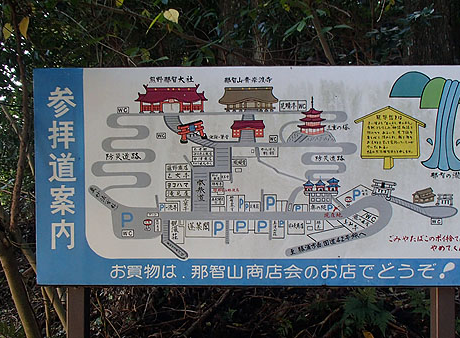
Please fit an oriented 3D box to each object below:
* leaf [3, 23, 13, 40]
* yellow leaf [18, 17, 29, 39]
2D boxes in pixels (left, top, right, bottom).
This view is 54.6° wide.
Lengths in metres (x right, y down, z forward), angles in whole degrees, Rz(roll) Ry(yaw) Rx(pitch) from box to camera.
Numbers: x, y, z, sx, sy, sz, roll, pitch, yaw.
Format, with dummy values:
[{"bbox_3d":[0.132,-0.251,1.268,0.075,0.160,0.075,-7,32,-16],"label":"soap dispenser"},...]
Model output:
[{"bbox_3d":[-1.421,-0.879,2.850,0.068,0.108,0.025,-1,1,-14],"label":"leaf"},{"bbox_3d":[-1.317,-0.902,2.850,0.066,0.140,0.030,-1,1,-14],"label":"yellow leaf"}]

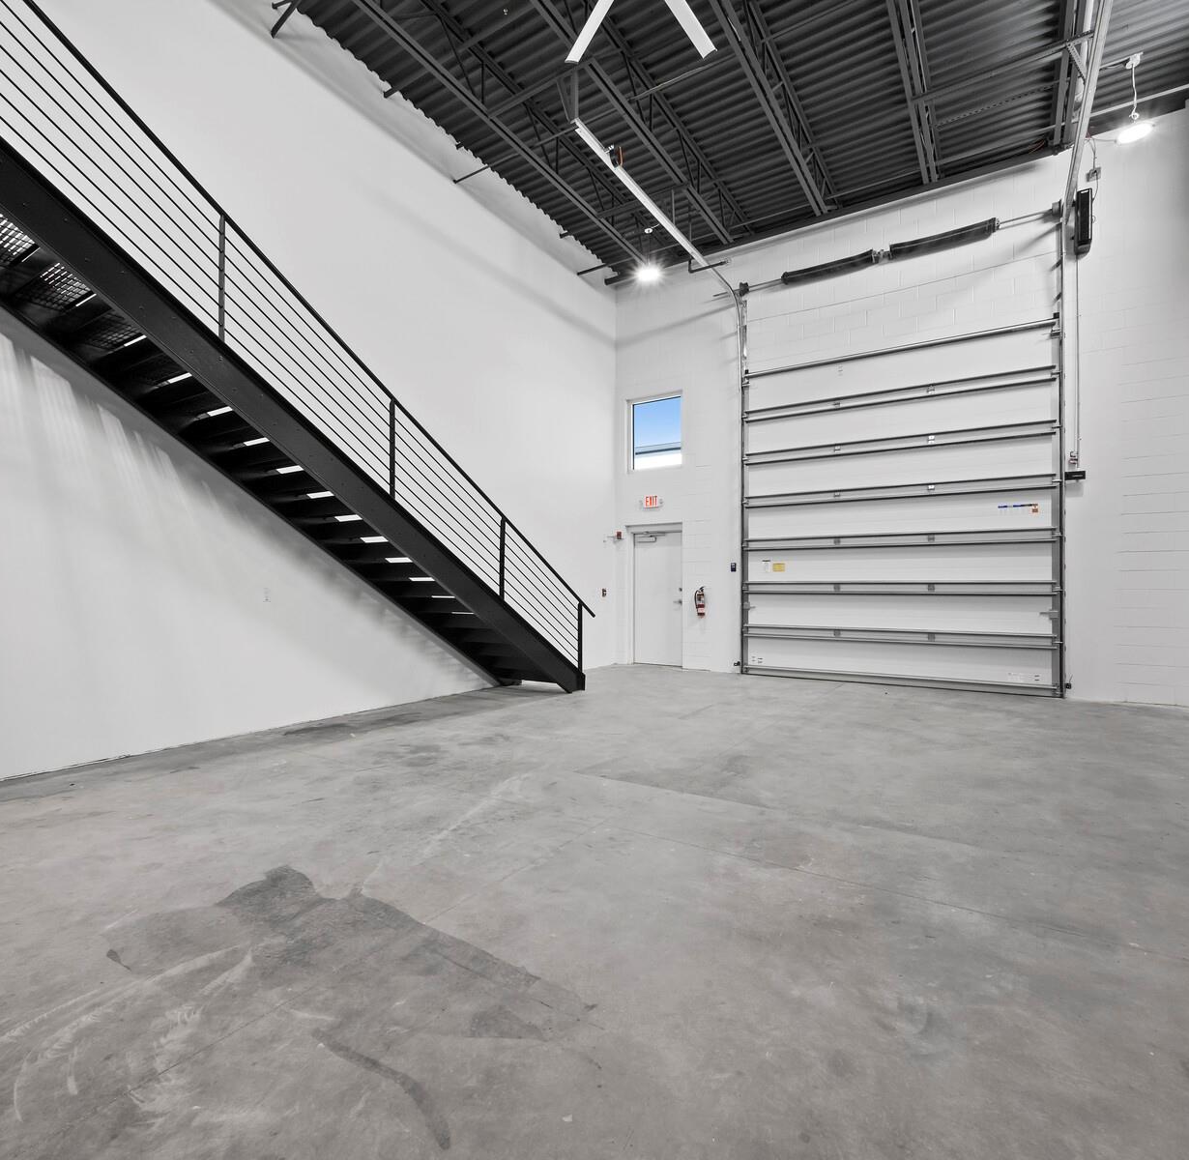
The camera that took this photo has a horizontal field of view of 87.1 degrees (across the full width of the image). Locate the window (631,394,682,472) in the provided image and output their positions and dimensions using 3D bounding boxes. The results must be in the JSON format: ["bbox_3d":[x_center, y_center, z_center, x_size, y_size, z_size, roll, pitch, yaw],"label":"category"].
[{"bbox_3d":[0.992,-2.293,9.831,0.940,1.120,0.120,0,0,31],"label":"window"}]

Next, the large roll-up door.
[{"bbox_3d":[3.700,-0.992,7.999,3.740,4.660,0.160,0,0,31],"label":"large roll-up door"}]

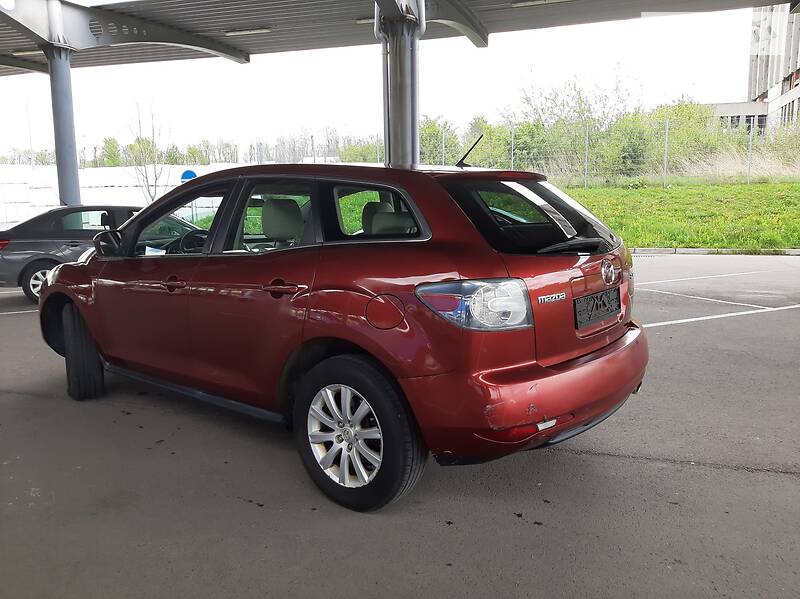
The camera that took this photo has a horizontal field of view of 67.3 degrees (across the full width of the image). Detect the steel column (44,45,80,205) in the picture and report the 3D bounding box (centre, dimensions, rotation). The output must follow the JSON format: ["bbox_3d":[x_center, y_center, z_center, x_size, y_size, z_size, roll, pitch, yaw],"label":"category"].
[{"bbox_3d":[-6.115,-2.343,11.088,0.320,4.520,0.320,-1,7,0],"label":"steel column"}]

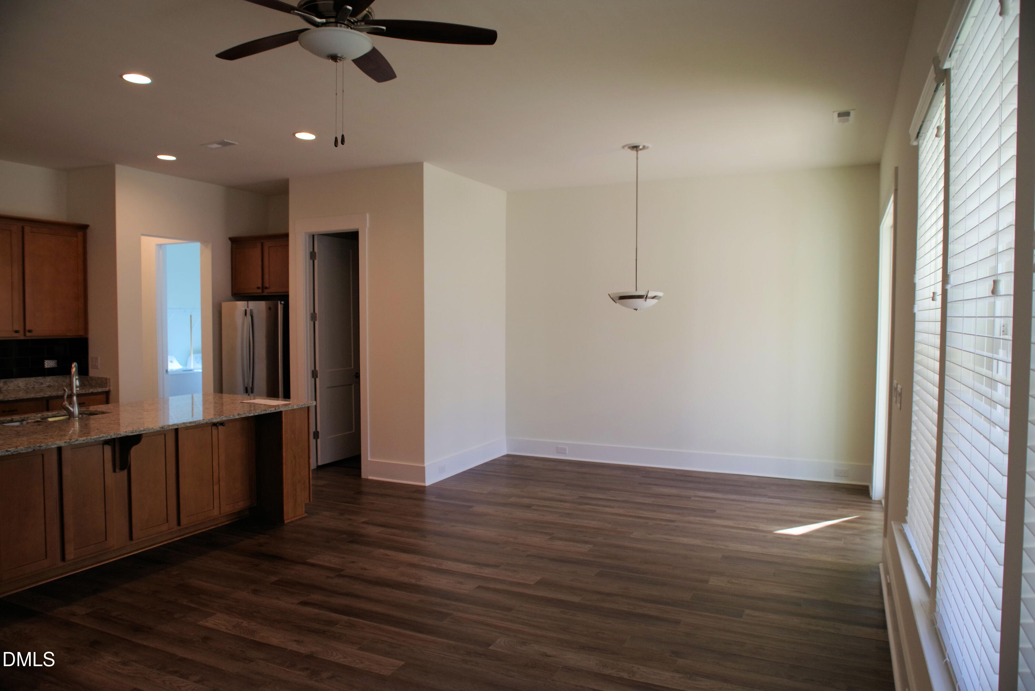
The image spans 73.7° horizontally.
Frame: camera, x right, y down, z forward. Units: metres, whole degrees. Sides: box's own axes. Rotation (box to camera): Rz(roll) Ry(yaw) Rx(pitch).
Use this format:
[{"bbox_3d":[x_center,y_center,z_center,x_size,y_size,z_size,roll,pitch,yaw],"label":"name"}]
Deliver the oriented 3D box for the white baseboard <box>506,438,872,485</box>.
[{"bbox_3d":[1.634,1.221,7.321,3.822,0.180,0.025,1,3,23],"label":"white baseboard"}]

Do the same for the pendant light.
[{"bbox_3d":[1.008,-0.989,5.846,0.460,1.385,0.460,1,3,25],"label":"pendant light"}]

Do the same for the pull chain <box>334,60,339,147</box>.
[{"bbox_3d":[-0.727,-0.971,2.754,0.015,0.350,0.015,1,3,25],"label":"pull chain"}]

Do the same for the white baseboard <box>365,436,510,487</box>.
[{"bbox_3d":[-0.822,1.208,7.464,0.720,0.180,1.700,1,3,25],"label":"white baseboard"}]

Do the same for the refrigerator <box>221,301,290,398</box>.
[{"bbox_3d":[-2.695,0.397,7.713,0.840,1.770,0.840,1,3,25],"label":"refrigerator"}]

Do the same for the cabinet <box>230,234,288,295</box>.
[{"bbox_3d":[-2.698,-0.889,7.816,0.950,0.660,0.610,1,3,25],"label":"cabinet"}]

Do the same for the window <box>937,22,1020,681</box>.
[{"bbox_3d":[1.117,-0.001,1.651,0.080,1.740,0.910,1,3,25],"label":"window"}]

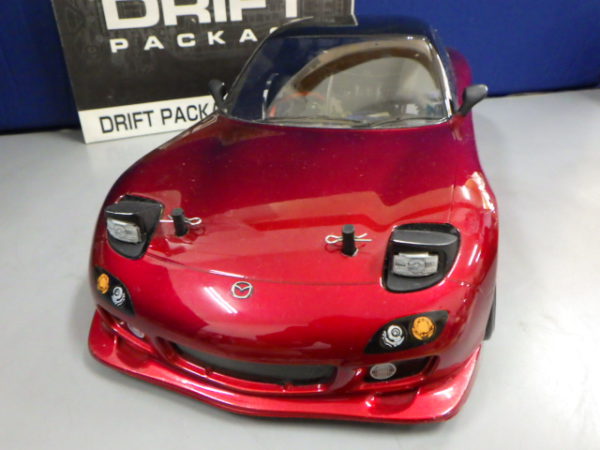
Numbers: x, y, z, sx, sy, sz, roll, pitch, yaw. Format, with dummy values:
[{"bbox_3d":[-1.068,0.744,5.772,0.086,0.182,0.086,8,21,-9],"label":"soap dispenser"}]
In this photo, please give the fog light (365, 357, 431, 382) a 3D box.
[{"bbox_3d":[0.040,0.060,0.203,0.027,0.009,0.007,-3,26,-1],"label":"fog light"}]

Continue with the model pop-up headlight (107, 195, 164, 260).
[{"bbox_3d":[-0.080,-0.001,0.237,0.028,0.020,0.034,5,28,15],"label":"model pop-up headlight"}]

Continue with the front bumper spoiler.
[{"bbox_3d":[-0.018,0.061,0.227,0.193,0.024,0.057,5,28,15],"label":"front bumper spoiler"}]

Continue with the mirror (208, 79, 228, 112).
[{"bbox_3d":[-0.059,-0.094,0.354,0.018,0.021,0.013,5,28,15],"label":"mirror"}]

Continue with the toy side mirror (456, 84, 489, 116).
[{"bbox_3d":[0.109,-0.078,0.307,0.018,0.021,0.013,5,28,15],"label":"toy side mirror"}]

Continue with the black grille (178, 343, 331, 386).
[{"bbox_3d":[-0.021,0.061,0.214,0.076,0.015,0.013,5,28,15],"label":"black grille"}]

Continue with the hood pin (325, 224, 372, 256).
[{"bbox_3d":[0.020,0.006,0.199,0.020,0.013,0.007,5,28,15],"label":"hood pin"}]

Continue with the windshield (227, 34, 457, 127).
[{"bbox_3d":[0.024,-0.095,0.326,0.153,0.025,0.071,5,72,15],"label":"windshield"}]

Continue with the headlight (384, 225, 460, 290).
[{"bbox_3d":[0.051,0.011,0.201,0.028,0.020,0.034,5,28,15],"label":"headlight"}]

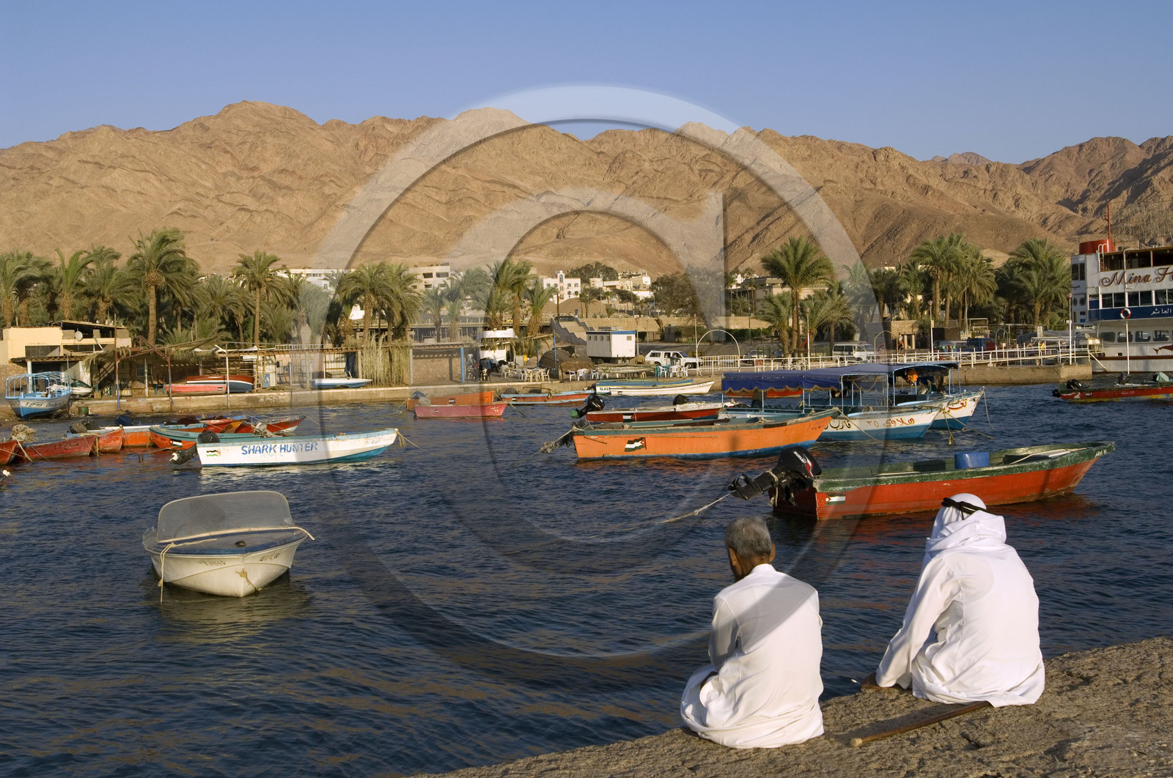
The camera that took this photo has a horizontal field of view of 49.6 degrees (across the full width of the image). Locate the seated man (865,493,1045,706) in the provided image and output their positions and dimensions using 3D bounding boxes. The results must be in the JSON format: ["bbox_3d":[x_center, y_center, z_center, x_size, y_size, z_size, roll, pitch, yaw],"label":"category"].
[{"bbox_3d":[1.577,0.898,5.389,0.580,0.890,0.620,-1,2,-27],"label":"seated man"}]

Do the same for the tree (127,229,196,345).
[{"bbox_3d":[-36.815,-7.665,110.000,6.200,12.400,6.200,-2,1,0],"label":"tree"}]

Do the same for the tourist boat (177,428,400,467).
[{"bbox_3d":[-6.929,1.422,29.452,5.150,0.870,1.400,-1,2,0],"label":"tourist boat"}]

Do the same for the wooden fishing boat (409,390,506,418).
[{"bbox_3d":[-4.983,0.766,50.943,3.850,0.850,1.450,-1,2,-3],"label":"wooden fishing boat"}]

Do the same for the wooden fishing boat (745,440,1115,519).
[{"bbox_3d":[5.468,1.301,19.712,7.350,1.100,1.600,-2,2,-24],"label":"wooden fishing boat"}]

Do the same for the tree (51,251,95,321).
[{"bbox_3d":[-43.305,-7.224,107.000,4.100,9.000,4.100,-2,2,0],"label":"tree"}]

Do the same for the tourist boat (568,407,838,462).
[{"bbox_3d":[2.918,1.148,32.247,6.700,1.120,1.900,-1,2,-18],"label":"tourist boat"}]

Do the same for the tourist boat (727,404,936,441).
[{"bbox_3d":[6.488,0.844,34.300,5.900,1.150,1.750,-1,2,17],"label":"tourist boat"}]

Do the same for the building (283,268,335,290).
[{"bbox_3d":[-87.082,-32.934,399.208,18.000,8.500,12.000,0,2,0],"label":"building"}]

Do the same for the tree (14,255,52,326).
[{"bbox_3d":[-47.219,-6.512,108.000,4.800,10.000,4.800,-2,1,0],"label":"tree"}]

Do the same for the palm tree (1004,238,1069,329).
[{"bbox_3d":[48.621,-10.535,137.000,7.200,11.600,7.000,-2,1,0],"label":"palm tree"}]

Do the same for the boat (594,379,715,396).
[{"bbox_3d":[4.277,-0.057,79.500,7.000,1.100,1.900,-2,2,7],"label":"boat"}]

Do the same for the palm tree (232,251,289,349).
[{"bbox_3d":[-29.263,-7.120,114.000,5.300,10.800,5.300,-2,1,0],"label":"palm tree"}]

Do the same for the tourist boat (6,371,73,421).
[{"bbox_3d":[-31.227,0.340,72.500,2.300,2.500,6.500,-2,2,-6],"label":"tourist boat"}]

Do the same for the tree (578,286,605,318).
[{"bbox_3d":[0.518,-13.914,205.000,4.200,5.200,4.200,-2,1,0],"label":"tree"}]

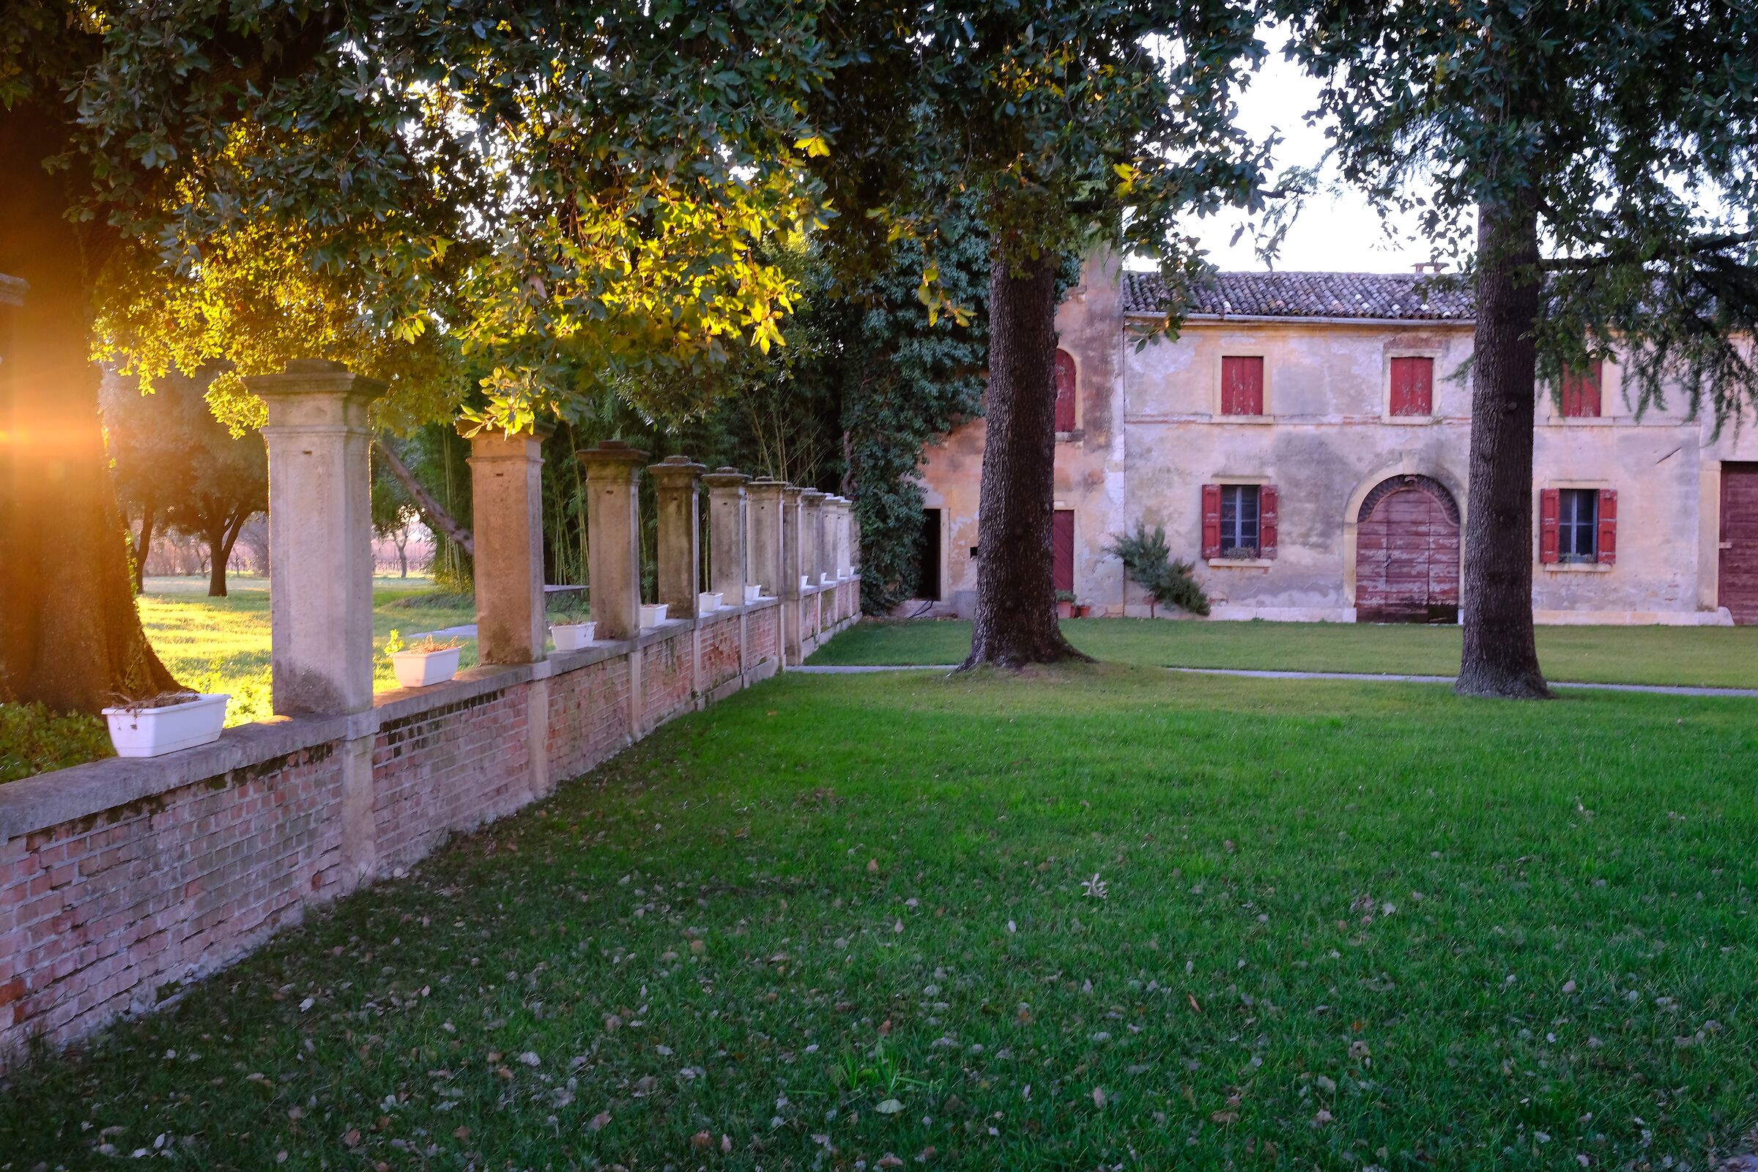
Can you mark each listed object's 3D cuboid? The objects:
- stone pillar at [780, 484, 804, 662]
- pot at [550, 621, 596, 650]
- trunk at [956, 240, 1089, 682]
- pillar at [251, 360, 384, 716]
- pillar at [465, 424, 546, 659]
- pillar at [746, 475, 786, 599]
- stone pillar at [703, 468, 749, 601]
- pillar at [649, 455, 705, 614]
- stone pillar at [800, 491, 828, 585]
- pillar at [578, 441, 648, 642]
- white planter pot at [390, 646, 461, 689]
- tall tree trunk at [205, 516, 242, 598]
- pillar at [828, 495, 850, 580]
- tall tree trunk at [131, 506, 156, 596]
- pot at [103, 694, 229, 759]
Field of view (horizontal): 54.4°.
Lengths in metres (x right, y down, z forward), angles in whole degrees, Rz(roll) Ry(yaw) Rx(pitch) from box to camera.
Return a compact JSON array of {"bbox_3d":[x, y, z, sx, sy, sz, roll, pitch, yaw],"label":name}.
[{"bbox_3d":[-1.308,-0.200,24.949,0.470,2.573,0.470,0,2,4],"label":"stone pillar"},{"bbox_3d":[-2.343,0.385,13.084,0.210,0.190,0.600,0,2,4],"label":"pot"},{"bbox_3d":[1.815,-1.592,21.300,1.500,5.250,1.400,0,2,4],"label":"trunk"},{"bbox_3d":[-2.489,-0.215,7.645,0.460,1.563,0.460,0,2,4],"label":"pillar"},{"bbox_3d":[-2.501,-0.333,11.632,0.520,1.710,0.520,0,2,4],"label":"pillar"},{"bbox_3d":[-1.466,-0.639,22.620,0.490,1.563,0.490,0,2,4],"label":"pillar"},{"bbox_3d":[-1.858,-0.604,21.151,0.520,1.710,0.520,0,2,4],"label":"stone pillar"},{"bbox_3d":[-2.079,-0.511,17.878,0.520,1.710,0.520,0,2,4],"label":"pillar"},{"bbox_3d":[-1.229,-0.868,30.450,0.520,1.710,0.520,0,2,4],"label":"stone pillar"},{"bbox_3d":[-2.085,-0.383,13.555,0.460,1.563,0.460,0,2,4],"label":"pillar"},{"bbox_3d":[-2.432,0.440,9.189,0.190,0.165,0.580,0,2,4],"label":"white planter pot"},{"bbox_3d":[-19.554,-0.861,51.000,1.100,2.500,0.850,-1,2,-21],"label":"tall tree trunk"},{"bbox_3d":[-0.799,-1.049,36.809,0.520,1.710,0.520,0,2,4],"label":"pillar"},{"bbox_3d":[-18.041,-0.895,42.000,0.520,2.200,0.480,0,2,4],"label":"tall tree trunk"},{"bbox_3d":[-2.866,0.563,6.898,0.215,0.190,0.600,0,2,4],"label":"pot"}]

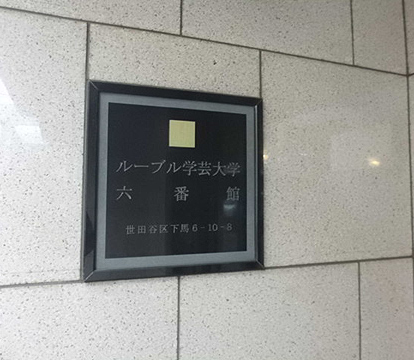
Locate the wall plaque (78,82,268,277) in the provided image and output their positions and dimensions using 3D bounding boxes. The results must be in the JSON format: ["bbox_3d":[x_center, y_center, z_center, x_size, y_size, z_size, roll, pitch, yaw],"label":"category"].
[{"bbox_3d":[-0.063,0.004,0.940,0.478,0.481,0.025,1,-4,-21],"label":"wall plaque"}]

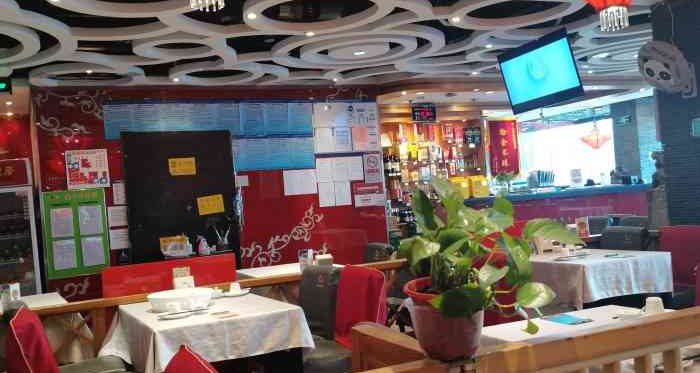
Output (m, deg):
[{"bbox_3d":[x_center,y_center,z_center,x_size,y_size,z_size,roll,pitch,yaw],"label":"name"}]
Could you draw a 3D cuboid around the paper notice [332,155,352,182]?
[{"bbox_3d":[-0.087,-0.213,8.700,0.221,0.303,0.010,-4,-1,-27],"label":"paper notice"}]

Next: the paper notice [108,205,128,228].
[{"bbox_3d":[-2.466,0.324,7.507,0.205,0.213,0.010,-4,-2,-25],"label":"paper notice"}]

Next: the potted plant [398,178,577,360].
[{"bbox_3d":[0.359,0.217,1.830,0.450,0.460,0.410,-5,-2,0],"label":"potted plant"}]

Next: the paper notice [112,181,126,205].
[{"bbox_3d":[-2.467,0.078,7.522,0.130,0.230,0.010,-4,-2,-25],"label":"paper notice"}]

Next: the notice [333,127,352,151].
[{"bbox_3d":[-0.068,-0.591,8.729,0.220,0.300,0.010,-4,-1,-27],"label":"notice"}]

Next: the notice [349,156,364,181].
[{"bbox_3d":[0.090,-0.222,8.736,0.180,0.300,0.010,-4,-2,-25],"label":"notice"}]

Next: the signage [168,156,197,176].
[{"bbox_3d":[-1.804,-0.213,7.576,0.280,0.188,0.010,-4,-2,-25],"label":"signage"}]

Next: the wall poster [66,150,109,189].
[{"bbox_3d":[-2.747,-0.182,7.357,0.411,0.395,0.010,-4,-1,-27],"label":"wall poster"}]

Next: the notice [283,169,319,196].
[{"bbox_3d":[-0.584,-0.048,8.410,0.420,0.300,0.010,-4,-2,-25],"label":"notice"}]

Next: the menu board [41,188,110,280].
[{"bbox_3d":[-2.831,0.479,7.272,0.608,0.880,0.025,-4,-1,-27],"label":"menu board"}]

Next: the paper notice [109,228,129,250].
[{"bbox_3d":[-2.452,0.568,7.496,0.200,0.215,0.010,-4,-2,-25],"label":"paper notice"}]

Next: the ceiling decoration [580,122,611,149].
[{"bbox_3d":[4.954,-1.013,14.200,0.630,0.540,0.630,-4,-2,-25],"label":"ceiling decoration"}]

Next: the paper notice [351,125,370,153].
[{"bbox_3d":[0.137,-0.598,8.784,0.220,0.315,0.010,-4,-2,-25],"label":"paper notice"}]

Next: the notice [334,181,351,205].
[{"bbox_3d":[-0.073,0.089,8.691,0.214,0.297,0.010,-4,-1,-27],"label":"notice"}]

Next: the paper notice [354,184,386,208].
[{"bbox_3d":[0.257,0.113,8.857,0.446,0.298,0.010,-4,-1,-27],"label":"paper notice"}]

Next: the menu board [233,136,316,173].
[{"bbox_3d":[-0.875,-0.380,8.306,1.011,0.404,0.020,-4,-1,-27],"label":"menu board"}]

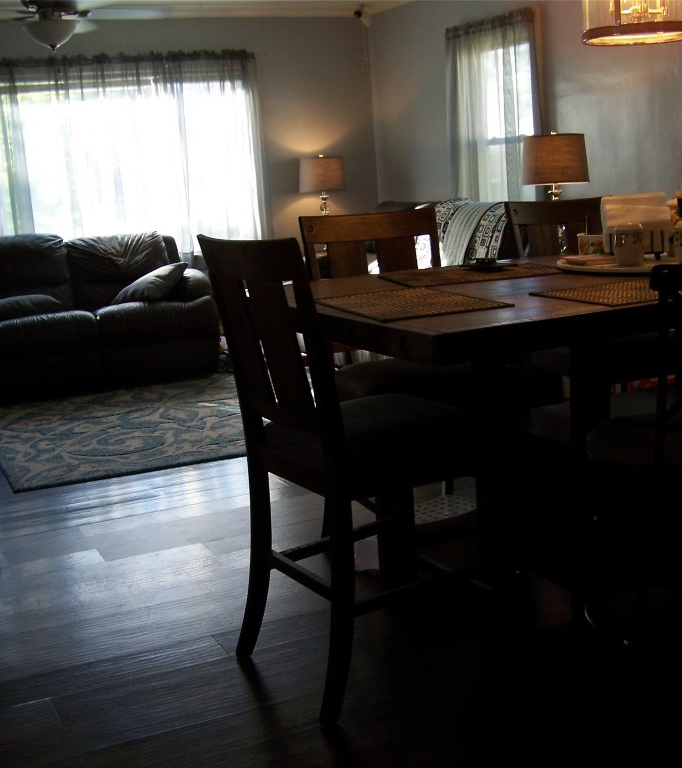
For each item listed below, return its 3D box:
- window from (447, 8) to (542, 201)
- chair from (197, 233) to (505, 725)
[{"bbox_3d":[0.933,-1.582,6.413,0.100,1.340,0.990,-9,13,-23],"label":"window"},{"bbox_3d":[0.033,0.169,2.544,0.560,1.095,0.485,-10,13,-30],"label":"chair"}]

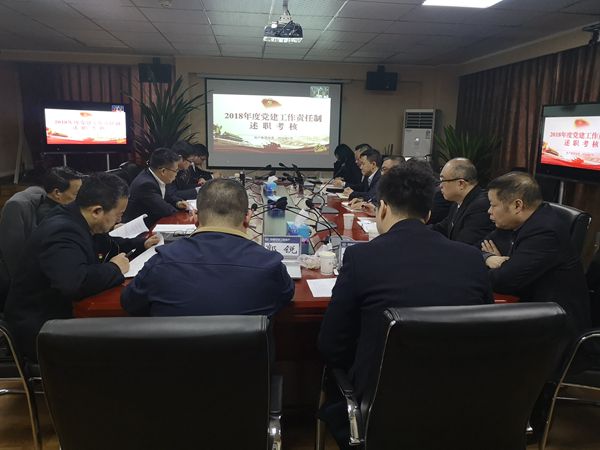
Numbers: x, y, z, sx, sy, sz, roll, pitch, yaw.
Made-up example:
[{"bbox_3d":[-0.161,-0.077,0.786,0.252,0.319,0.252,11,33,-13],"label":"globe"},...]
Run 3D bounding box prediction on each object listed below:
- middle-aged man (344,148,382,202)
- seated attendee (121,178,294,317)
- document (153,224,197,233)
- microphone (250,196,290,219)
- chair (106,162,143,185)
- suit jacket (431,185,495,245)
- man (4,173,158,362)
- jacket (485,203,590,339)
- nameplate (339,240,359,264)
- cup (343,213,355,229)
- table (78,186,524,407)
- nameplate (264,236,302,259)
[{"bbox_3d":[0.637,-0.092,4.439,0.680,1.260,0.540,0,11,-6],"label":"middle-aged man"},{"bbox_3d":[-0.325,0.420,1.836,0.580,1.220,0.740,0,11,-6],"label":"seated attendee"},{"bbox_3d":[-0.857,0.017,3.205,0.290,0.012,0.215,0,12,-6],"label":"document"},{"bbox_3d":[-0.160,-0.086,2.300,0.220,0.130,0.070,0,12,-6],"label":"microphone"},{"bbox_3d":[-1.410,0.002,4.364,0.640,1.050,0.600,0,12,-6],"label":"chair"},{"bbox_3d":[0.977,0.122,2.621,0.480,0.680,0.520,0,12,-6],"label":"suit jacket"},{"bbox_3d":[-0.930,0.380,2.133,0.720,1.230,0.600,0,12,-6],"label":"man"},{"bbox_3d":[0.967,0.186,2.079,0.450,0.620,0.520,1,11,-3],"label":"jacket"},{"bbox_3d":[0.308,0.146,2.441,0.205,0.115,0.060,0,12,-6],"label":"nameplate"},{"bbox_3d":[0.343,-0.022,3.310,0.075,0.090,0.075,1,12,0],"label":"cup"},{"bbox_3d":[-0.211,0.236,4.085,1.870,0.750,4.400,0,12,-6],"label":"table"},{"bbox_3d":[-0.088,0.118,2.374,0.190,0.110,0.060,0,11,-6],"label":"nameplate"}]

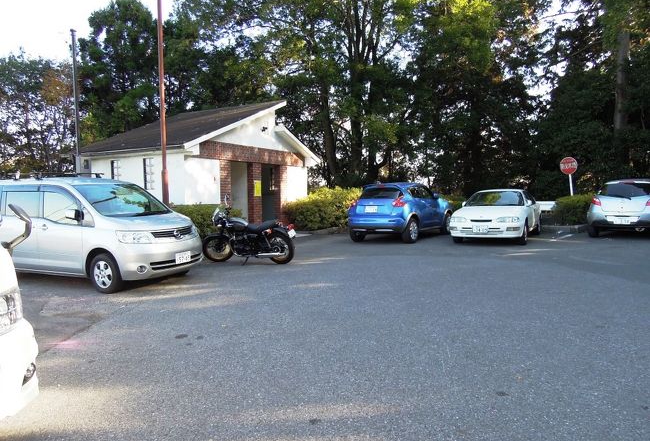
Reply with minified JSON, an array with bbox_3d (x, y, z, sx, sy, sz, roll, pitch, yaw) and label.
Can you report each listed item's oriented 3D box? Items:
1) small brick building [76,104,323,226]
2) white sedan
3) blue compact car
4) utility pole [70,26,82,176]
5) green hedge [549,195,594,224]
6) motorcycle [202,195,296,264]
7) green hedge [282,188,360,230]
[{"bbox_3d":[-3.461,-1.478,13.675,4.100,4.170,6.500,1,4,26],"label":"small brick building"},{"bbox_3d":[4.753,-0.173,12.189,1.690,1.310,4.300,1,4,33],"label":"white sedan"},{"bbox_3d":[2.295,-0.294,13.033,1.765,1.565,4.135,1,5,35],"label":"blue compact car"},{"bbox_3d":[-6.204,-1.979,11.342,0.130,5.690,0.130,-3,4,-30],"label":"utility pole"},{"bbox_3d":[7.692,-0.374,14.082,1.500,1.050,2.200,1,4,29],"label":"green hedge"},{"bbox_3d":[-1.566,0.234,9.293,2.150,1.300,0.850,0,4,17],"label":"motorcycle"},{"bbox_3d":[0.039,-0.386,15.468,3.000,1.500,1.400,0,4,13],"label":"green hedge"}]

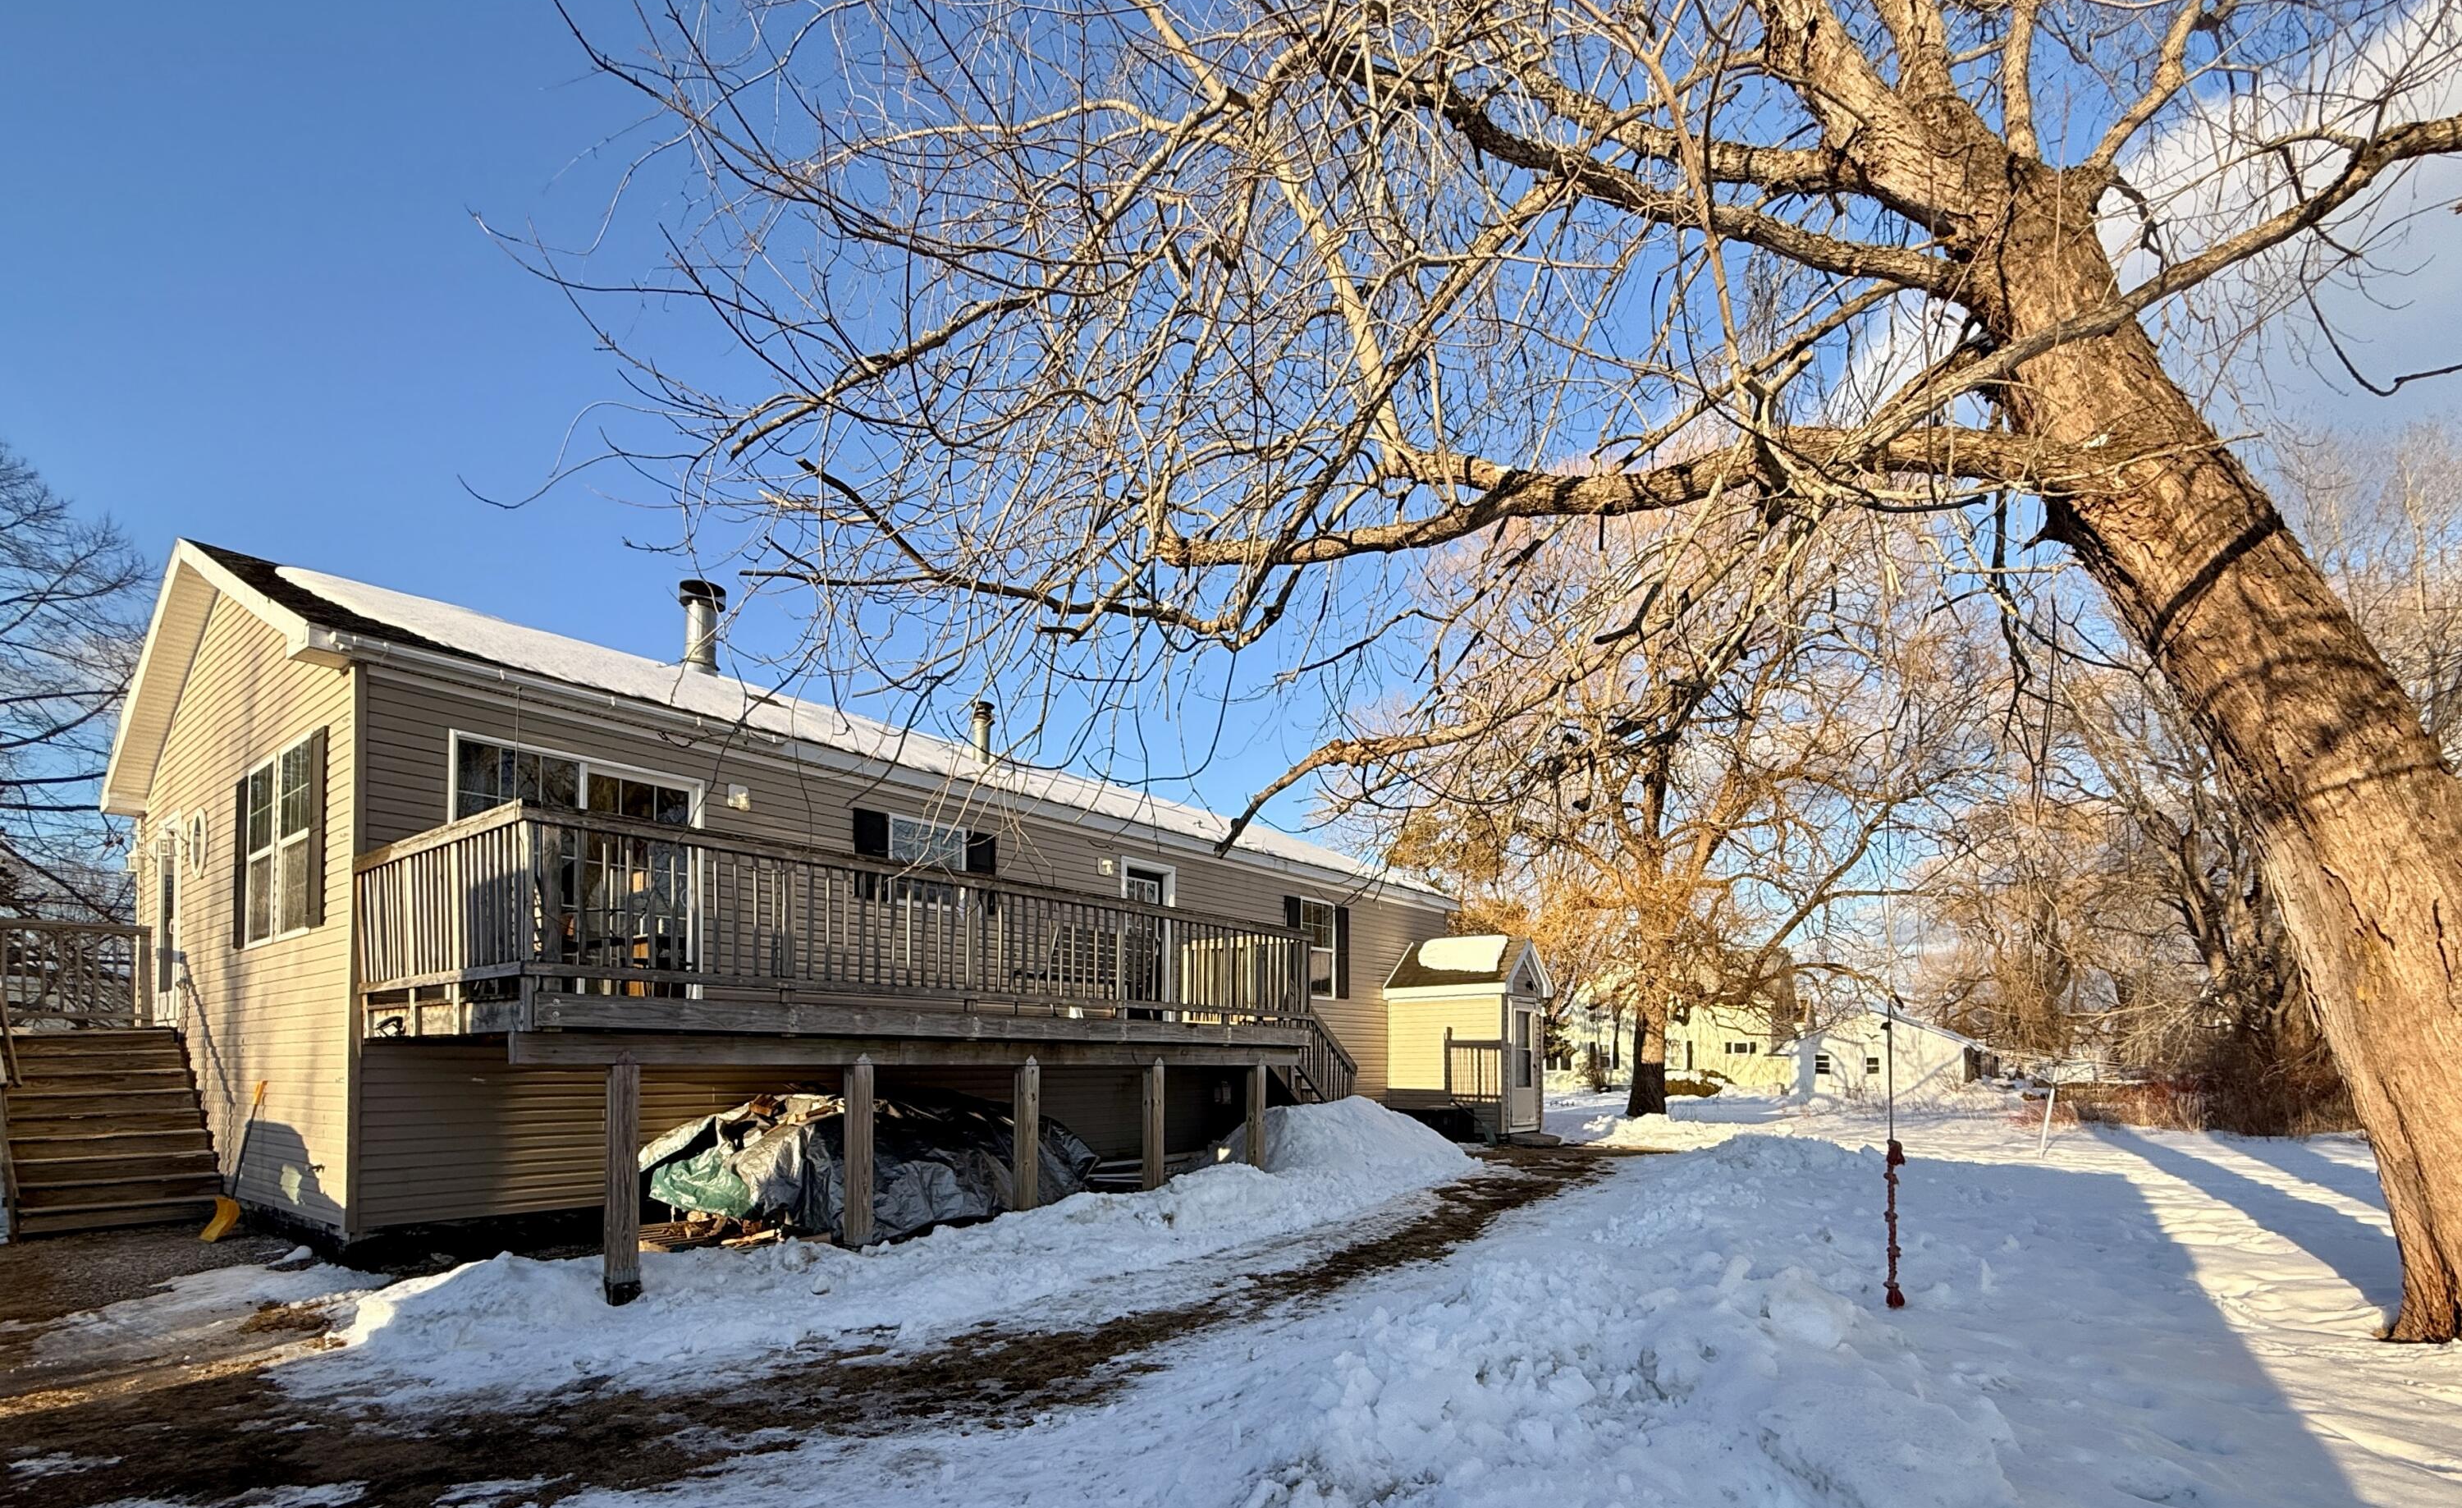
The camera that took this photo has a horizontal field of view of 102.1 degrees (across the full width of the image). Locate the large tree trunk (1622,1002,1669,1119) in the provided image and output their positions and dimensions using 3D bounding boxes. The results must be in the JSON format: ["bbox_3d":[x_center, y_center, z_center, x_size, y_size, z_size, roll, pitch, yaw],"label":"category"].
[{"bbox_3d":[10.560,7.790,25.300,1.000,2.950,1.000,0,-14,0],"label":"large tree trunk"}]

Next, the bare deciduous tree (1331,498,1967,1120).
[{"bbox_3d":[11.107,1.820,26.814,15.500,15.000,14.500,0,-14,0],"label":"bare deciduous tree"}]

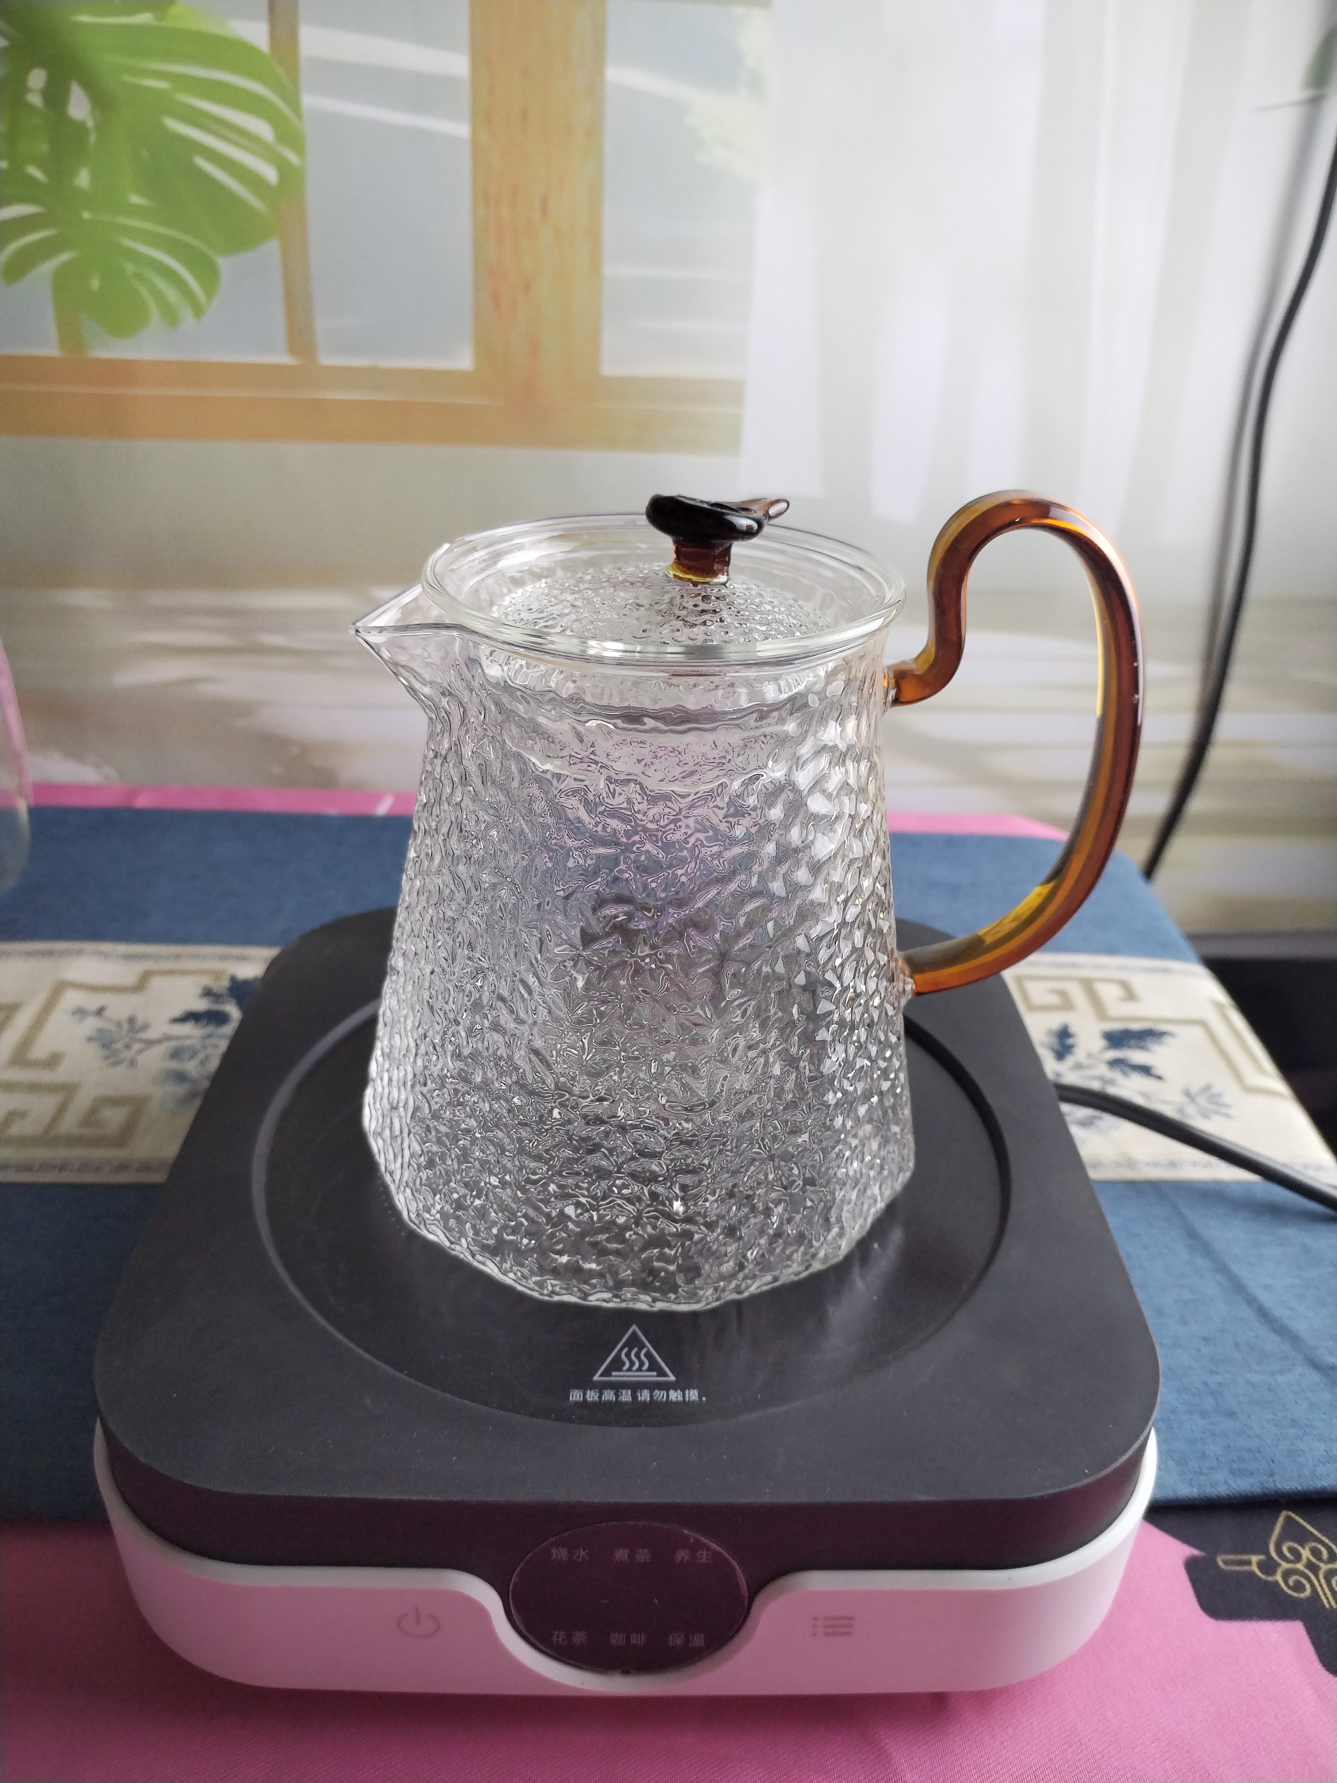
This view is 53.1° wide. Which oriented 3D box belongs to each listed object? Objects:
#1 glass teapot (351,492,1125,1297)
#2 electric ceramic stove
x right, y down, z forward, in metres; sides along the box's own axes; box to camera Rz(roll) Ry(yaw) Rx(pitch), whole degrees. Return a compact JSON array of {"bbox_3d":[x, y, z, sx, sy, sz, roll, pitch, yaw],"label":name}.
[{"bbox_3d":[0.017,-0.011,0.278,0.166,0.141,0.127,-5,30,-12],"label":"glass teapot"},{"bbox_3d":[-0.008,0.078,0.320,0.204,0.057,0.200,1,29,-1],"label":"electric ceramic stove"}]

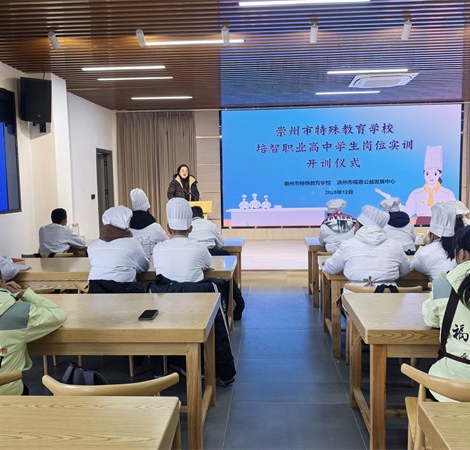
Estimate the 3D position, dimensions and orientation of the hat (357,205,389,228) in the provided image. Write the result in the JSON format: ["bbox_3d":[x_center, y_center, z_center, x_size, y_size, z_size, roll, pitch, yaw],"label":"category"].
[{"bbox_3d":[1.088,-0.063,3.662,0.220,0.180,0.220,21,6,2],"label":"hat"}]

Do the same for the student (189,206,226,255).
[{"bbox_3d":[-0.382,0.399,5.533,0.520,1.240,0.750,0,6,10],"label":"student"}]

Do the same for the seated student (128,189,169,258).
[{"bbox_3d":[-1.013,0.305,5.492,0.470,1.430,0.700,1,5,19],"label":"seated student"}]

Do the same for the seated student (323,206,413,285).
[{"bbox_3d":[1.060,0.494,3.733,0.640,1.310,0.740,-1,5,1],"label":"seated student"}]

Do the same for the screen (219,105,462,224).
[{"bbox_3d":[2.226,-1.213,10.001,5.000,2.540,0.100,-1,6,4],"label":"screen"}]

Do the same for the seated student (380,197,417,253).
[{"bbox_3d":[1.821,0.342,5.297,0.480,1.310,0.700,0,5,4],"label":"seated student"}]

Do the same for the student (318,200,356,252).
[{"bbox_3d":[1.193,0.357,5.342,0.480,1.300,0.700,0,5,4],"label":"student"}]

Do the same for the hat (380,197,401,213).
[{"bbox_3d":[1.731,-0.224,5.193,0.230,0.180,0.230,0,5,4],"label":"hat"}]

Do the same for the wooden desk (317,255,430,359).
[{"bbox_3d":[2.005,0.718,4.227,2.400,0.750,0.785,0,5,4],"label":"wooden desk"}]

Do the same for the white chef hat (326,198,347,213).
[{"bbox_3d":[1.154,-0.205,5.309,0.250,0.200,0.250,0,6,9],"label":"white chef hat"}]

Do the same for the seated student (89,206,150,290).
[{"bbox_3d":[-0.955,0.505,4.062,0.520,1.330,0.800,0,6,8],"label":"seated student"}]

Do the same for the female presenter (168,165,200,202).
[{"bbox_3d":[-0.886,-0.240,8.195,0.560,1.620,0.420,-1,5,-3],"label":"female presenter"}]

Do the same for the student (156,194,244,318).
[{"bbox_3d":[-0.337,0.464,4.016,0.640,1.400,0.820,0,6,7],"label":"student"}]

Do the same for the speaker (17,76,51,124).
[{"bbox_3d":[-2.558,-1.585,5.983,0.390,0.570,0.360,-4,13,-29],"label":"speaker"}]

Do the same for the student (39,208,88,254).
[{"bbox_3d":[-2.038,0.422,5.649,0.520,1.230,0.750,0,6,12],"label":"student"}]

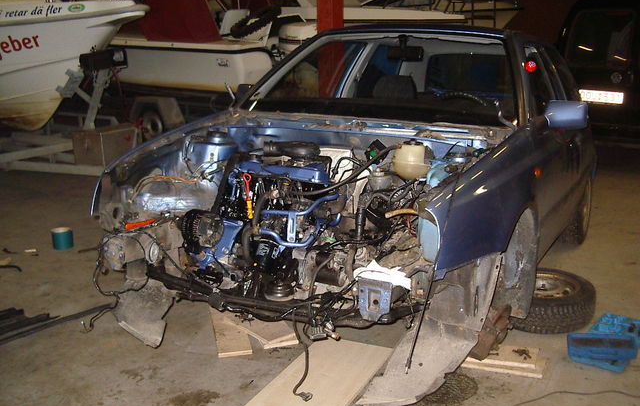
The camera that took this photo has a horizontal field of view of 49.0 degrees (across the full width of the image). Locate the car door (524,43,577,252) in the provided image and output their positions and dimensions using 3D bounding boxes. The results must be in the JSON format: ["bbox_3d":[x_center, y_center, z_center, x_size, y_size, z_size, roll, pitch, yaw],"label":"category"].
[{"bbox_3d":[1.166,-0.293,3.624,0.180,1.080,1.140,7,11,26],"label":"car door"}]

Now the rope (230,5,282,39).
[{"bbox_3d":[-0.845,-2.364,9.201,0.660,0.450,0.350,0,14,0],"label":"rope"}]

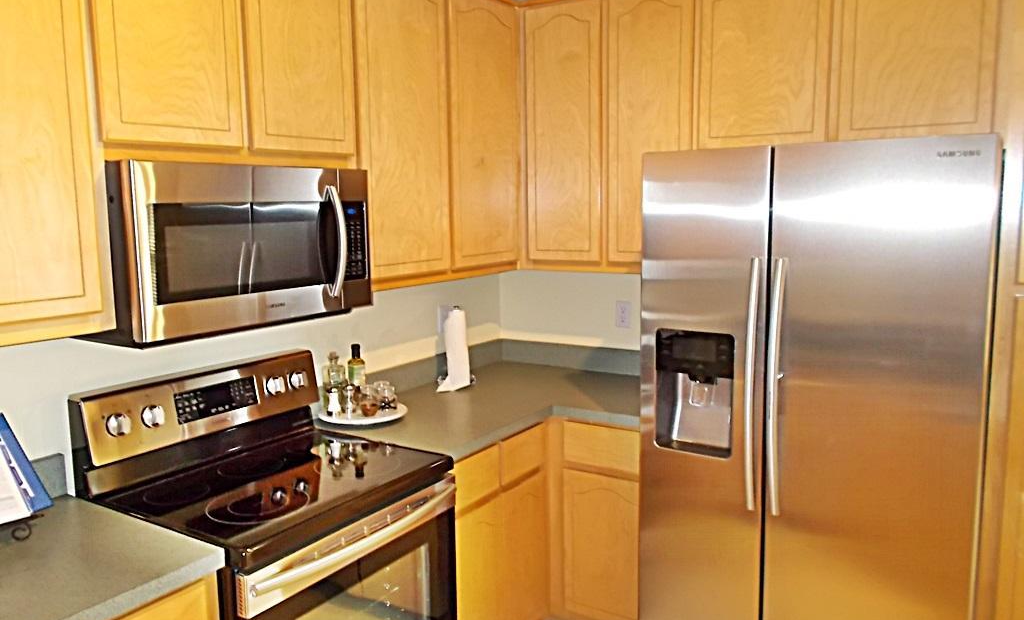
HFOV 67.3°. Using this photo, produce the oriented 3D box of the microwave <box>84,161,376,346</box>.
[{"bbox_3d":[-0.784,-0.176,2.114,0.418,0.418,0.750,4,9,32],"label":"microwave"}]

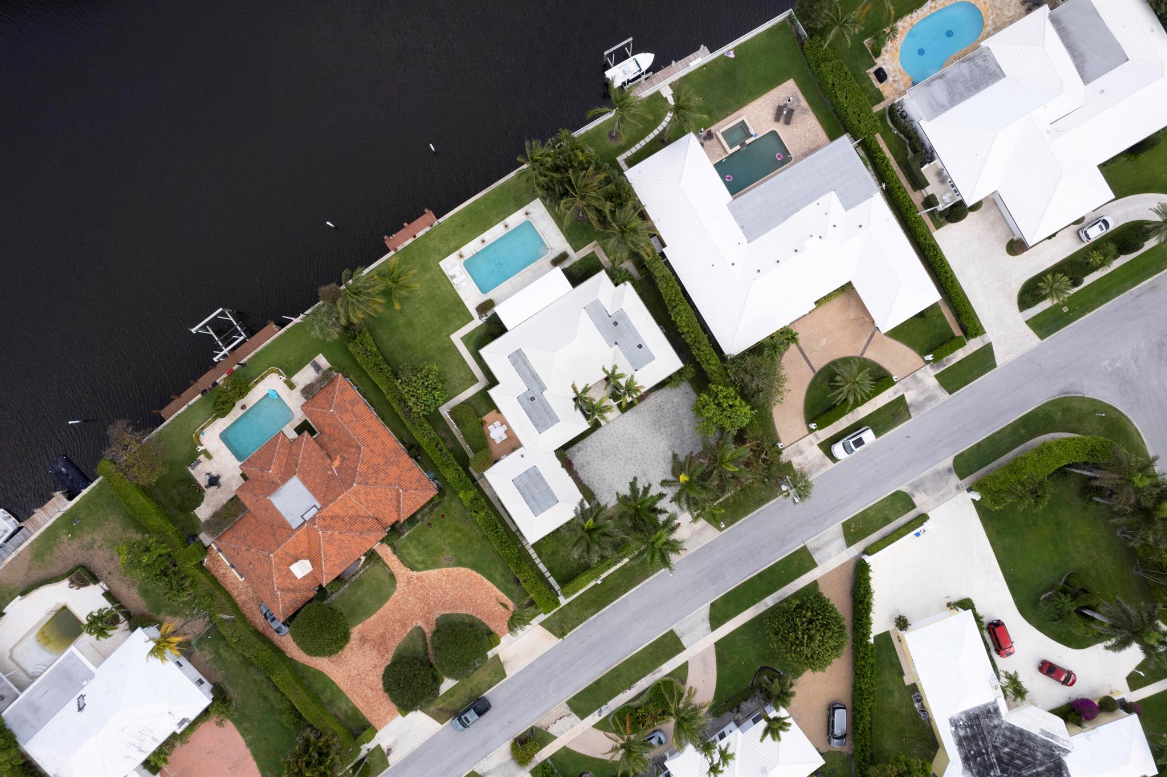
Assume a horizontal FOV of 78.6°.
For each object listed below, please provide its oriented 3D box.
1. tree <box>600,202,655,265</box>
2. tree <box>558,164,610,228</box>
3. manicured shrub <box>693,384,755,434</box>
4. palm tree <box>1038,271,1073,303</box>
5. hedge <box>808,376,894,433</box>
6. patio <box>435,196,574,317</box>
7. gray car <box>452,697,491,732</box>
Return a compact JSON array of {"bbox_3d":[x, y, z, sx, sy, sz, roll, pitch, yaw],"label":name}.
[{"bbox_3d":[4.780,-16.834,79.725,5.930,8.000,6.820,0,91,0],"label":"tree"},{"bbox_3d":[-0.050,-21.410,83.300,6.000,9.400,6.800,0,90,0],"label":"tree"},{"bbox_3d":[16.490,2.470,85.200,6.900,5.600,6.300,0,90,0],"label":"manicured shrub"},{"bbox_3d":[55.400,-11.750,85.100,4.200,4.700,3.900,0,90,0],"label":"palm tree"},{"bbox_3d":[32.940,1.840,87.400,11.300,1.200,1.300,-30,90,0],"label":"hedge"},{"bbox_3d":[-8.875,-15.230,83.443,13.850,0.500,8.070,-33,91,0],"label":"patio"},{"bbox_3d":[-13.700,39.750,86.600,5.250,1.800,1.950,-37,90,0],"label":"gray car"}]

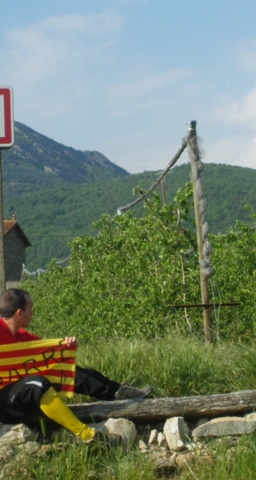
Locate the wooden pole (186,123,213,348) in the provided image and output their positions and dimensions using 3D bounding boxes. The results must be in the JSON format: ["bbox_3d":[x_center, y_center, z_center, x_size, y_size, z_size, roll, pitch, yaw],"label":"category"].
[{"bbox_3d":[1.213,-0.076,15.550,0.160,3.760,0.160,-4,2,0],"label":"wooden pole"}]

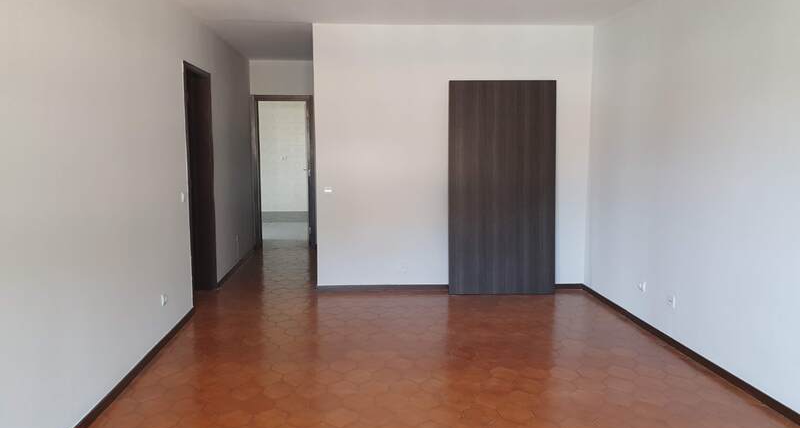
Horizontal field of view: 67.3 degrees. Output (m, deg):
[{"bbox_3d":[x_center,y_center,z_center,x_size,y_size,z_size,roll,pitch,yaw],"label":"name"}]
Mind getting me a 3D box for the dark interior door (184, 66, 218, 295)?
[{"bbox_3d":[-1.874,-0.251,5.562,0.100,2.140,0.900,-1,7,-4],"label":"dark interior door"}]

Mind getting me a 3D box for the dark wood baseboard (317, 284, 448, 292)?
[{"bbox_3d":[-0.163,0.739,5.959,1.310,0.055,0.018,0,7,-2],"label":"dark wood baseboard"}]

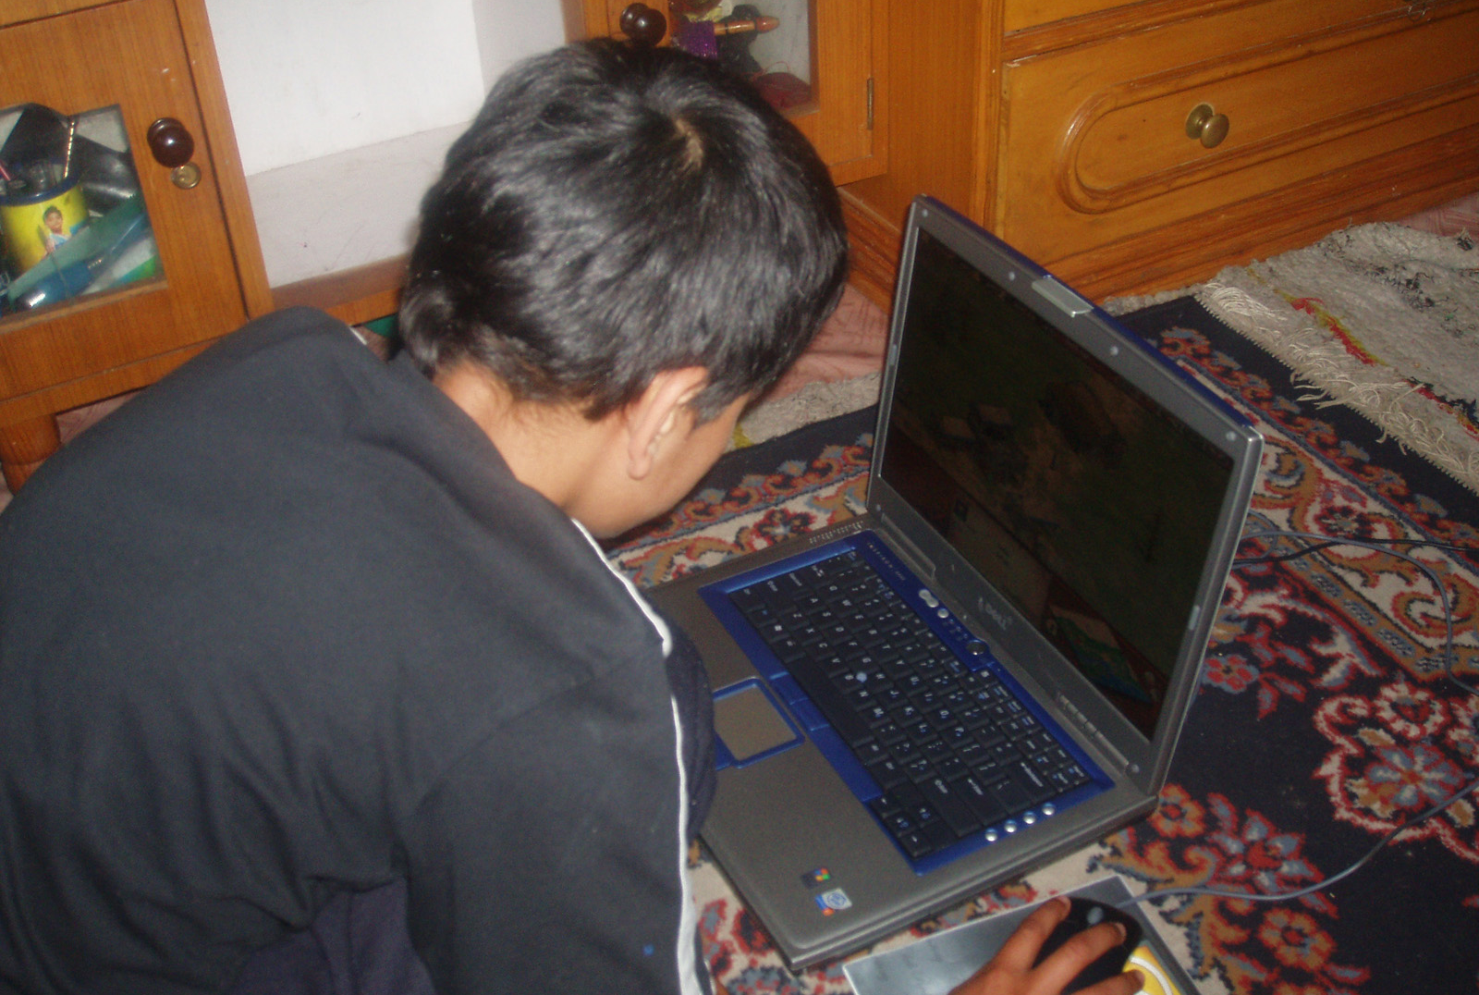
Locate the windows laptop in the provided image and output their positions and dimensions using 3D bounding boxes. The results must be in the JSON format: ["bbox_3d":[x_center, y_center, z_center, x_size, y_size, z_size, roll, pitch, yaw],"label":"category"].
[{"bbox_3d":[0.080,0.038,0.970,0.311,0.295,0.352,-18,39,-20],"label":"windows laptop"}]

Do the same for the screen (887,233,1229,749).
[{"bbox_3d":[0.195,-0.019,1.000,0.010,0.208,0.330,-12,37,-24],"label":"screen"}]

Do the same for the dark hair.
[{"bbox_3d":[-0.041,-0.112,0.681,0.202,0.182,0.168,17,29,-43],"label":"dark hair"}]

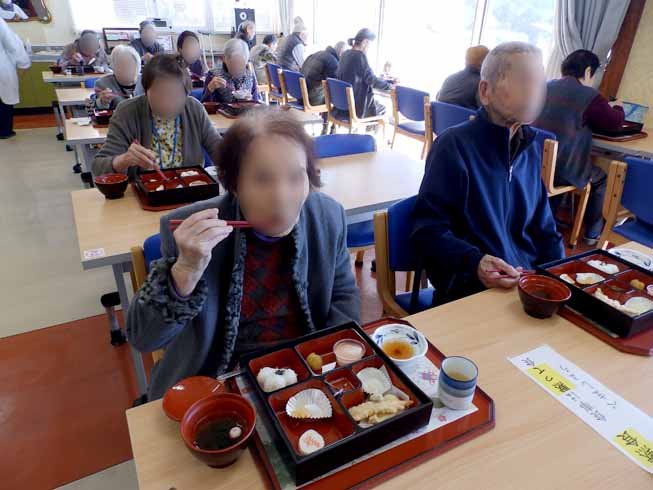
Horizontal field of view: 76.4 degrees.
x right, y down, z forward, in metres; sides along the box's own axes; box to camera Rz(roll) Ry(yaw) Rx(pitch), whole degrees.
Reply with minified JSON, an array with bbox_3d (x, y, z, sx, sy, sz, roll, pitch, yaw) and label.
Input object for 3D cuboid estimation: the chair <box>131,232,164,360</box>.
[{"bbox_3d":[-0.218,0.381,1.246,0.490,0.790,0.540,-14,32,-26],"label":"chair"}]

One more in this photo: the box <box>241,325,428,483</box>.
[{"bbox_3d":[0.011,0.265,0.768,0.257,0.053,0.250,-12,31,-26],"label":"box"}]

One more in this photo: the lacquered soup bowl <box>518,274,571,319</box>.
[{"bbox_3d":[0.535,0.138,1.039,0.120,0.073,0.120,2,28,-1],"label":"lacquered soup bowl"}]

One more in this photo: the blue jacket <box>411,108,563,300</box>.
[{"bbox_3d":[0.472,-0.099,1.366,0.500,0.670,0.400,-8,30,-19],"label":"blue jacket"}]

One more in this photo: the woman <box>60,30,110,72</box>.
[{"bbox_3d":[-2.774,-2.000,5.089,0.500,1.130,0.680,-14,32,-26],"label":"woman"}]

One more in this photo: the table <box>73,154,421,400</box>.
[{"bbox_3d":[-0.207,0.070,1.905,1.490,0.700,0.600,-14,32,-26],"label":"table"}]

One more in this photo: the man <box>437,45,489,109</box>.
[{"bbox_3d":[1.156,-0.896,3.236,0.680,1.170,0.500,-10,31,-21],"label":"man"}]

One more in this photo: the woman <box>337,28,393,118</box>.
[{"bbox_3d":[0.399,-1.585,4.410,0.720,1.260,0.460,-15,33,-29],"label":"woman"}]

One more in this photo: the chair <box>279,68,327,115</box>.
[{"bbox_3d":[-0.201,-1.689,5.055,0.540,0.785,0.505,-16,34,-31],"label":"chair"}]

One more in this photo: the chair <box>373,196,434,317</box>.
[{"bbox_3d":[0.475,0.279,1.471,0.505,0.785,0.540,-9,31,-21],"label":"chair"}]

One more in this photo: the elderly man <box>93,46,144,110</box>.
[{"bbox_3d":[-1.387,-0.895,3.142,0.480,1.140,0.660,-14,32,-26],"label":"elderly man"}]

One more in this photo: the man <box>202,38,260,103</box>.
[{"bbox_3d":[-0.692,-1.101,3.529,0.480,1.160,0.660,-14,32,-26],"label":"man"}]

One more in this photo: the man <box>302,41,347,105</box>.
[{"bbox_3d":[0.000,-1.833,5.027,0.760,1.180,0.500,-13,32,-28],"label":"man"}]

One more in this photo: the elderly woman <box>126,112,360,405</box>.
[{"bbox_3d":[-0.169,0.270,1.057,0.520,1.170,0.660,-14,32,-26],"label":"elderly woman"}]

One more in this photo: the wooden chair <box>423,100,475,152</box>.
[{"bbox_3d":[1.100,-0.715,3.403,0.560,0.820,0.520,-10,30,-23],"label":"wooden chair"}]

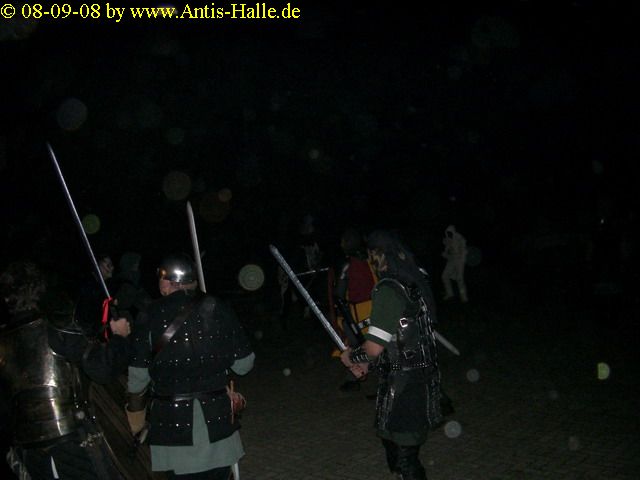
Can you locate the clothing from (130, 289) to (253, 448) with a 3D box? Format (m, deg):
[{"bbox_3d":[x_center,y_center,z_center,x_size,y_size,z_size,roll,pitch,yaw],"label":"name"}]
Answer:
[{"bbox_3d":[-0.704,0.704,3.850,0.650,0.860,0.420,-2,2,-16],"label":"clothing"}]

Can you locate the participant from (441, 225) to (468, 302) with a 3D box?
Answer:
[{"bbox_3d":[2.997,0.522,15.600,0.580,1.720,0.500,1,3,37],"label":"participant"}]

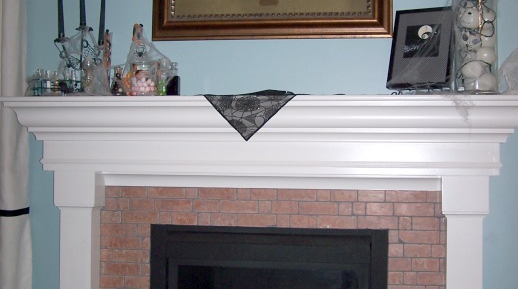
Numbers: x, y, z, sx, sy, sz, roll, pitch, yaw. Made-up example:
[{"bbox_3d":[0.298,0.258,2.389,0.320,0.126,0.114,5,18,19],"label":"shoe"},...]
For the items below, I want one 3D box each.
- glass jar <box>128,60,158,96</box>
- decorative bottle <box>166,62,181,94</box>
[{"bbox_3d":[-0.442,-0.250,2.893,0.109,0.144,0.109,1,-1,0],"label":"glass jar"},{"bbox_3d":[-0.325,-0.245,2.874,0.051,0.136,0.051,0,-1,9],"label":"decorative bottle"}]

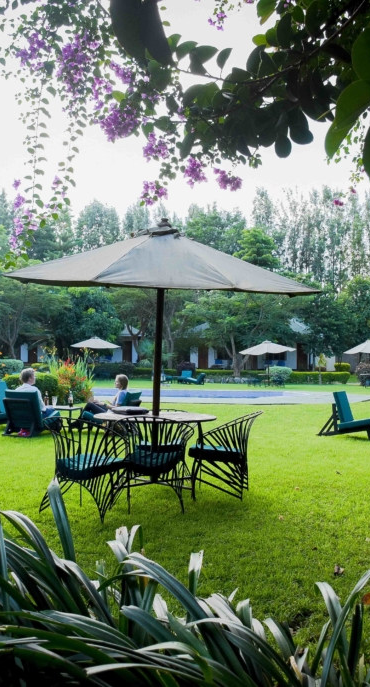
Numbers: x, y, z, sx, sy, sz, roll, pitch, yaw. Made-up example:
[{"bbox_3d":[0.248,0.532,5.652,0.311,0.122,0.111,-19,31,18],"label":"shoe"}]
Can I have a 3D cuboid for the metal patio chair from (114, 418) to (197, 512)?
[{"bbox_3d":[-0.272,1.050,6.878,0.650,0.810,0.630,0,-1,6],"label":"metal patio chair"}]

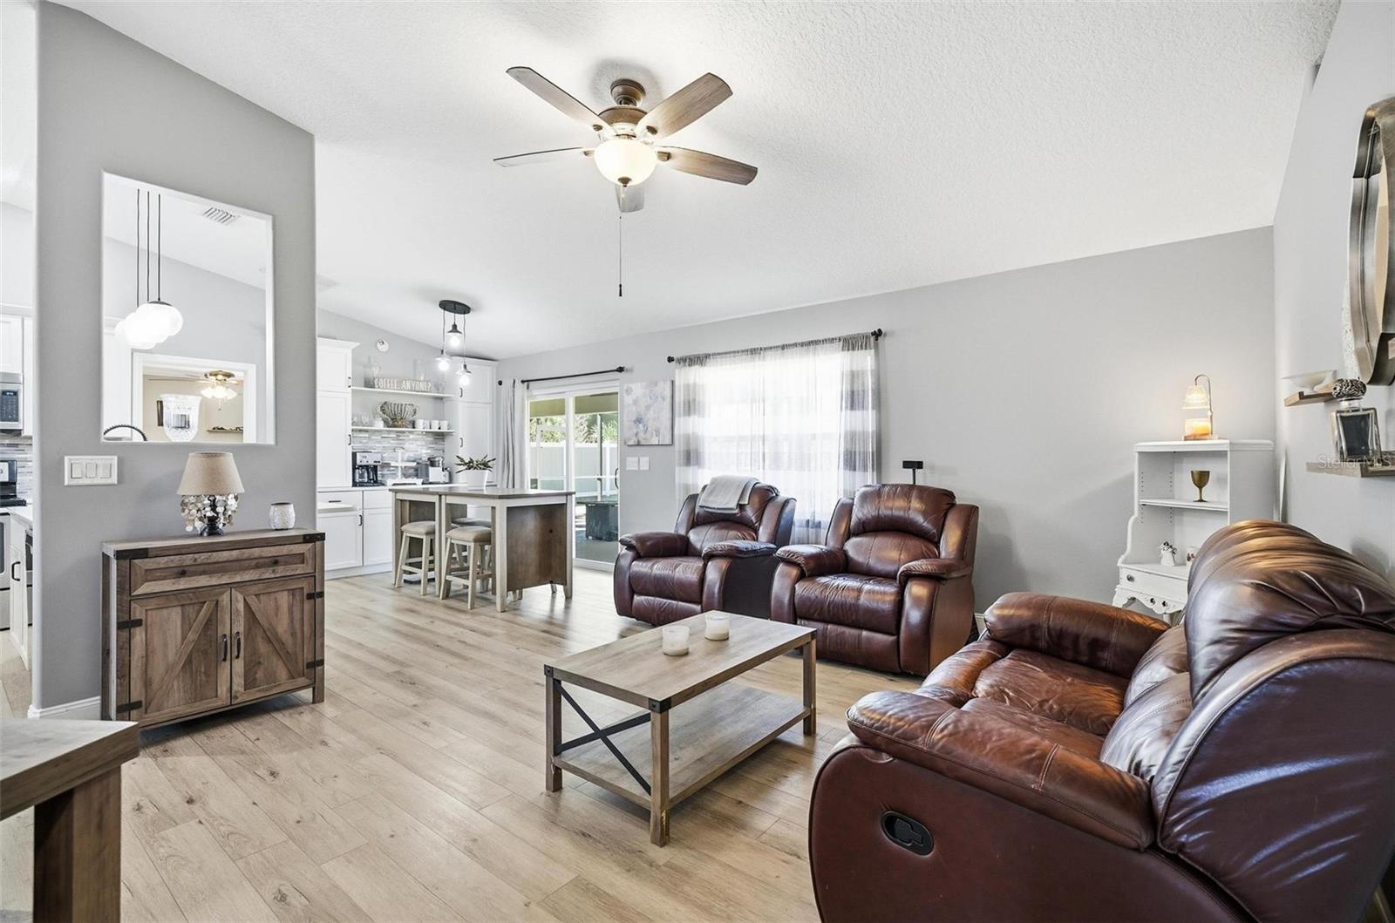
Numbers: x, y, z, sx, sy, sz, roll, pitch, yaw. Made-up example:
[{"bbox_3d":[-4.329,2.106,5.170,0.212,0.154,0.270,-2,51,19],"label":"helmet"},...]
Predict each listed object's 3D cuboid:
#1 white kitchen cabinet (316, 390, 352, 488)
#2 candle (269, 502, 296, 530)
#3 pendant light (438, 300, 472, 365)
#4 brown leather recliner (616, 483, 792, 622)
[{"bbox_3d":[-4.038,-0.245,6.632,0.340,1.060,0.500,0,0,38],"label":"white kitchen cabinet"},{"bbox_3d":[-2.081,0.287,3.104,0.107,0.136,0.107,0,0,41],"label":"candle"},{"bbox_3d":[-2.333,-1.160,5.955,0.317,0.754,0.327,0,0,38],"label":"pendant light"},{"bbox_3d":[0.086,0.682,4.888,0.972,1.032,1.022,0,0,34],"label":"brown leather recliner"}]

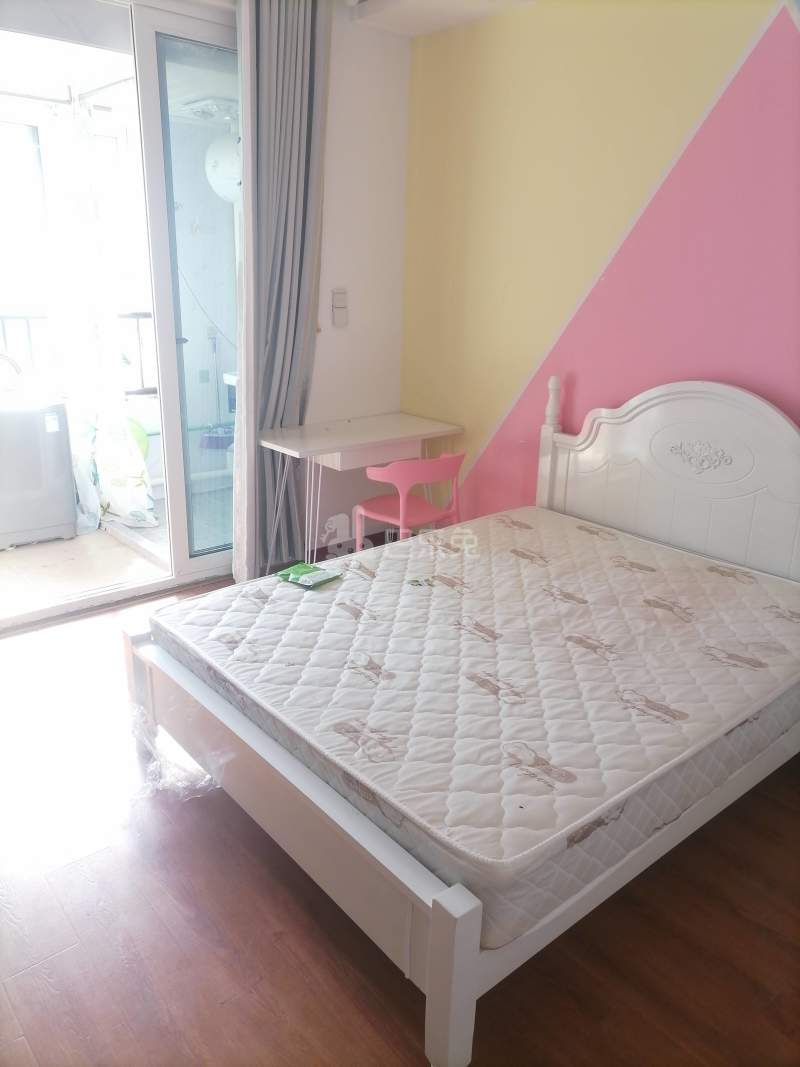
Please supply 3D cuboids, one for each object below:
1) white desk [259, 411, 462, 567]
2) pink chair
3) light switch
[{"bbox_3d":[-0.225,-0.167,4.244,1.005,0.720,0.504,-14,24,-38],"label":"white desk"},{"bbox_3d":[0.033,-0.033,3.834,0.500,0.735,0.475,-15,25,-41],"label":"pink chair"},{"bbox_3d":[-0.303,-1.149,4.237,0.090,0.184,0.013,-14,25,-38],"label":"light switch"}]

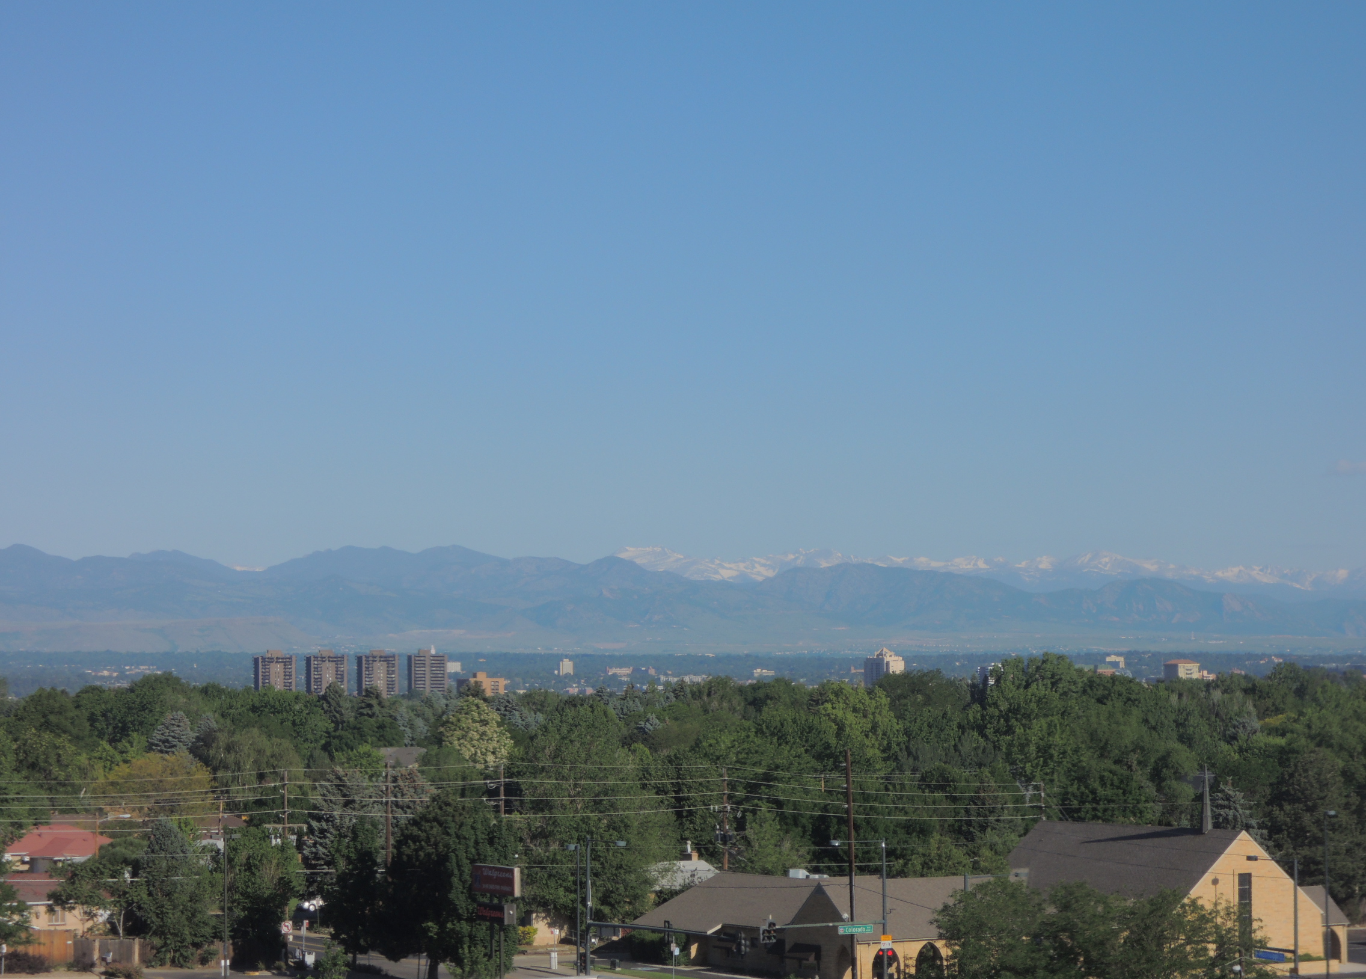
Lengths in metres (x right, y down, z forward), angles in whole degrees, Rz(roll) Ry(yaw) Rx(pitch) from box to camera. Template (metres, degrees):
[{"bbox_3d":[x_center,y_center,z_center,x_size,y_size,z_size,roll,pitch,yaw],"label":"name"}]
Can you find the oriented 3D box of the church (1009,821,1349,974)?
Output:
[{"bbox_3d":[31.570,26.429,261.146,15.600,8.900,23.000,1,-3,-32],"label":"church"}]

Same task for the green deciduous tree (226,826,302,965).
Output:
[{"bbox_3d":[-26.713,26.020,251.104,5.000,8.900,5.000,0,-3,0],"label":"green deciduous tree"}]

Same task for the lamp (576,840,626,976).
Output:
[{"bbox_3d":[-4.060,23.541,205.664,0.500,10.600,3.900,2,-3,-31],"label":"lamp"}]

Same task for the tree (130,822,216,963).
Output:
[{"bbox_3d":[-33.393,26.364,258.261,5.300,9.600,5.300,0,-3,0],"label":"tree"}]

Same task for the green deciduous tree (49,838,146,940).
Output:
[{"bbox_3d":[-38.381,26.924,258.073,6.300,7.800,6.300,0,-3,0],"label":"green deciduous tree"}]

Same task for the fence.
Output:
[{"bbox_3d":[-37.552,30.205,257.184,5.000,1.900,0.200,1,-3,-24],"label":"fence"}]

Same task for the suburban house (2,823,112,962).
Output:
[{"bbox_3d":[-43.561,27.460,272.064,10.500,8.200,9.500,1,-3,-32],"label":"suburban house"}]

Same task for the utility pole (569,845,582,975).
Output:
[{"bbox_3d":[-6.016,24.698,221.127,0.750,9.600,0.500,2,-3,-31],"label":"utility pole"}]

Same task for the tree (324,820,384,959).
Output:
[{"bbox_3d":[-20.755,25.758,249.112,4.400,9.800,4.400,0,-3,0],"label":"tree"}]

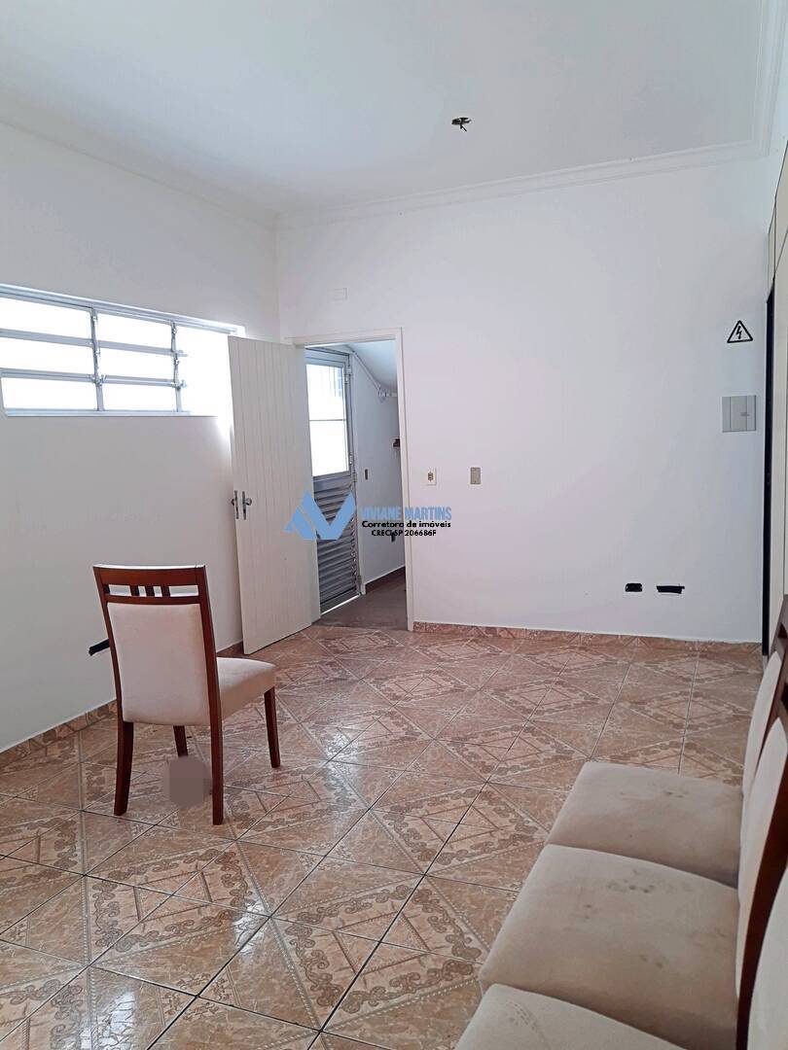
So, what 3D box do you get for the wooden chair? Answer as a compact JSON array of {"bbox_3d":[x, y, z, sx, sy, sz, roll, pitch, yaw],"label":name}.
[{"bbox_3d":[-0.812,0.606,3.223,0.466,0.985,0.571,-1,7,15],"label":"wooden chair"}]

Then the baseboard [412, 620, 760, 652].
[{"bbox_3d":[1.200,0.751,5.299,2.296,0.062,0.015,0,7,23],"label":"baseboard"}]

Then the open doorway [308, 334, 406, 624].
[{"bbox_3d":[-0.282,-0.282,5.876,0.810,2.110,0.160,1,7,23],"label":"open doorway"}]

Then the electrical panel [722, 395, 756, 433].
[{"bbox_3d":[2.071,-0.667,4.737,0.186,0.210,0.035,0,7,23],"label":"electrical panel"}]

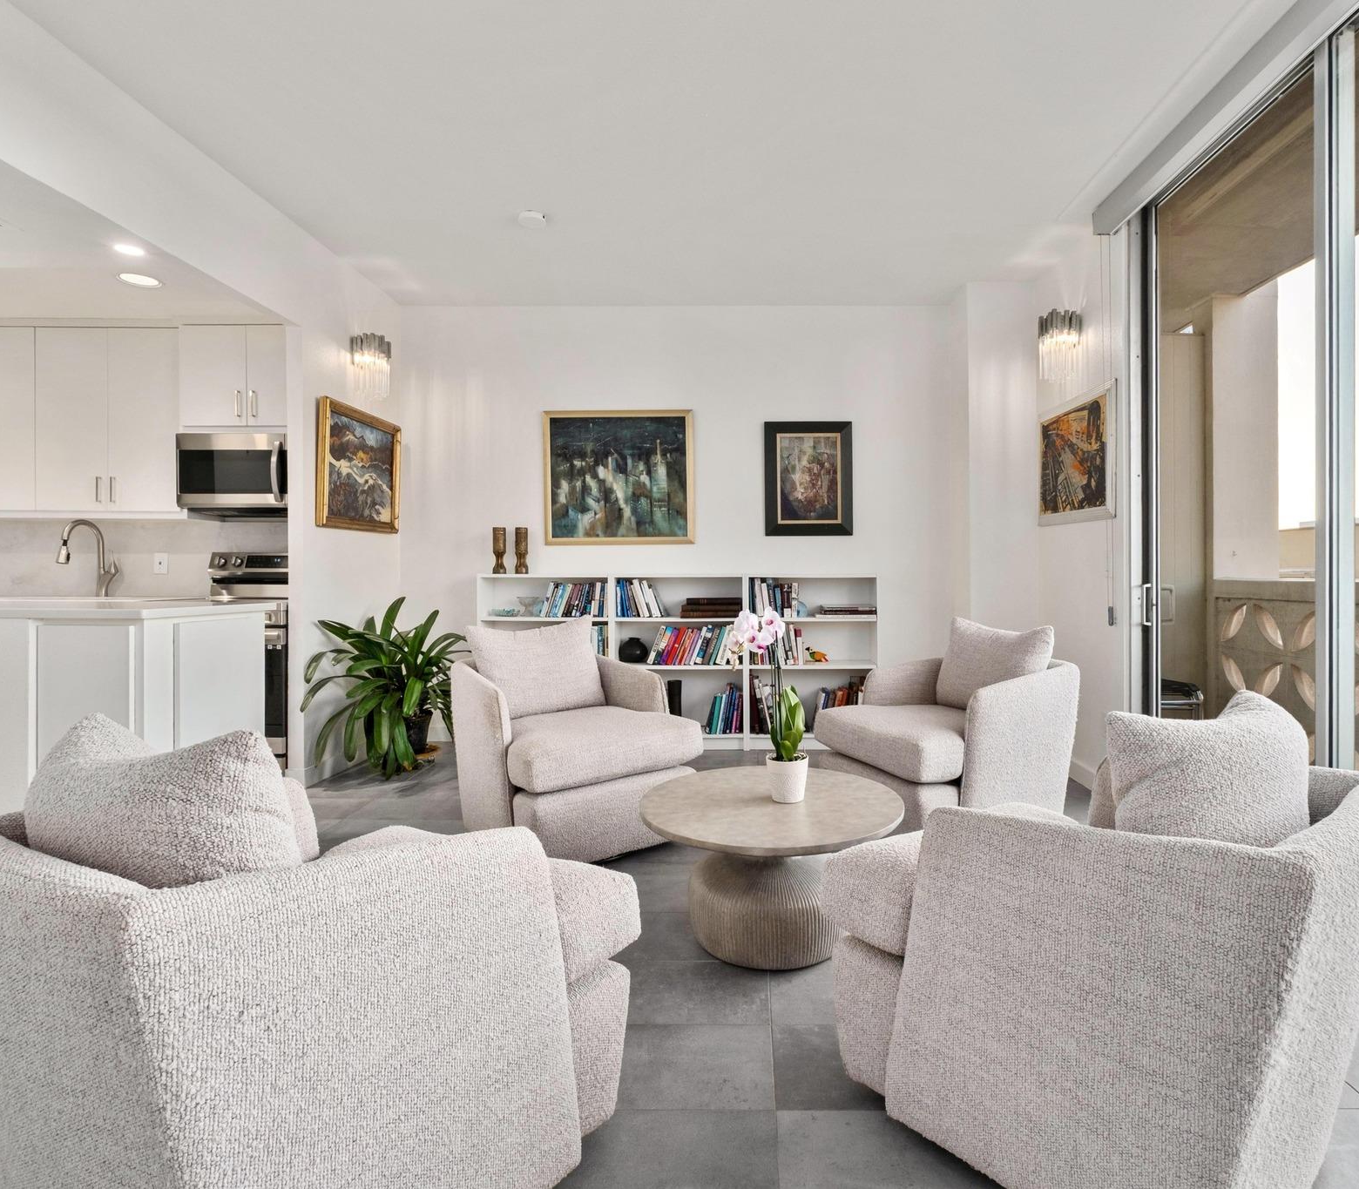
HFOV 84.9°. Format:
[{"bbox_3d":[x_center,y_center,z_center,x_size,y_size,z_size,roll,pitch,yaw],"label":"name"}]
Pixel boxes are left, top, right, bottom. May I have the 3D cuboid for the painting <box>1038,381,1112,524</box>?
[{"bbox_3d":[2.026,-0.685,3.820,0.040,0.630,0.850,0,1,3],"label":"painting"}]

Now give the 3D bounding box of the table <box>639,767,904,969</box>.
[{"bbox_3d":[0.278,0.810,2.220,0.775,0.410,0.775,0,1,2],"label":"table"}]

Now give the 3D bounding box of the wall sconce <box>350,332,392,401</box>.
[{"bbox_3d":[-1.729,-1.294,4.220,0.140,0.370,0.270,0,1,-3],"label":"wall sconce"}]

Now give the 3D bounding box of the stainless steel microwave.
[{"bbox_3d":[-2.541,-0.722,4.530,0.760,0.430,0.400,0,1,2],"label":"stainless steel microwave"}]

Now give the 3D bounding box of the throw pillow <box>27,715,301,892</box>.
[{"bbox_3d":[-0.766,0.368,1.140,0.500,0.390,0.190,0,11,30],"label":"throw pillow"}]

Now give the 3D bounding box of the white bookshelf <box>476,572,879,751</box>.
[{"bbox_3d":[-0.001,0.406,4.577,2.400,1.060,0.280,0,1,2],"label":"white bookshelf"}]

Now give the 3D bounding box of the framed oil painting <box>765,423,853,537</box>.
[{"bbox_3d":[0.812,-0.731,4.700,0.555,0.725,0.040,0,1,2],"label":"framed oil painting"}]

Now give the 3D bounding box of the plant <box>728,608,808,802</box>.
[{"bbox_3d":[0.266,0.335,2.230,0.240,0.575,0.190,0,1,2],"label":"plant"}]

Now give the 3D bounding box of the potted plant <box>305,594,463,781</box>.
[{"bbox_3d":[-1.590,0.490,4.200,0.740,0.920,0.780,0,1,2],"label":"potted plant"}]

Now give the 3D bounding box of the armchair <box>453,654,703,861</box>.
[{"bbox_3d":[-0.439,0.621,2.980,0.730,0.710,0.820,-1,1,-41],"label":"armchair"}]

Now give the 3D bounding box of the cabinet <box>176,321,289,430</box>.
[{"bbox_3d":[-2.430,-1.238,4.360,0.770,0.595,0.360,0,1,2],"label":"cabinet"}]

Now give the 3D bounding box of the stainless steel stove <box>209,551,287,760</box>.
[{"bbox_3d":[-2.420,0.360,4.180,0.760,1.190,0.690,0,1,2],"label":"stainless steel stove"}]

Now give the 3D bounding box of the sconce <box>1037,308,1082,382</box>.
[{"bbox_3d":[1.995,-1.323,3.940,0.140,0.370,0.270,0,1,-2],"label":"sconce"}]

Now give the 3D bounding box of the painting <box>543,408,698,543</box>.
[{"bbox_3d":[-0.386,-0.745,4.735,0.955,0.855,0.040,0,1,1],"label":"painting"}]

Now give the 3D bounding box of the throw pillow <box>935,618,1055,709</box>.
[{"bbox_3d":[1.302,0.295,3.080,0.180,0.410,0.500,18,-6,-22],"label":"throw pillow"}]

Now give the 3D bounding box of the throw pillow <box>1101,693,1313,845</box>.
[{"bbox_3d":[1.045,0.415,1.500,0.530,0.450,0.200,0,16,-35],"label":"throw pillow"}]

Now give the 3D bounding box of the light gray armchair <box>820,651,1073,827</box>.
[{"bbox_3d":[1.070,0.615,3.010,0.820,0.710,0.730,0,1,-24],"label":"light gray armchair"}]

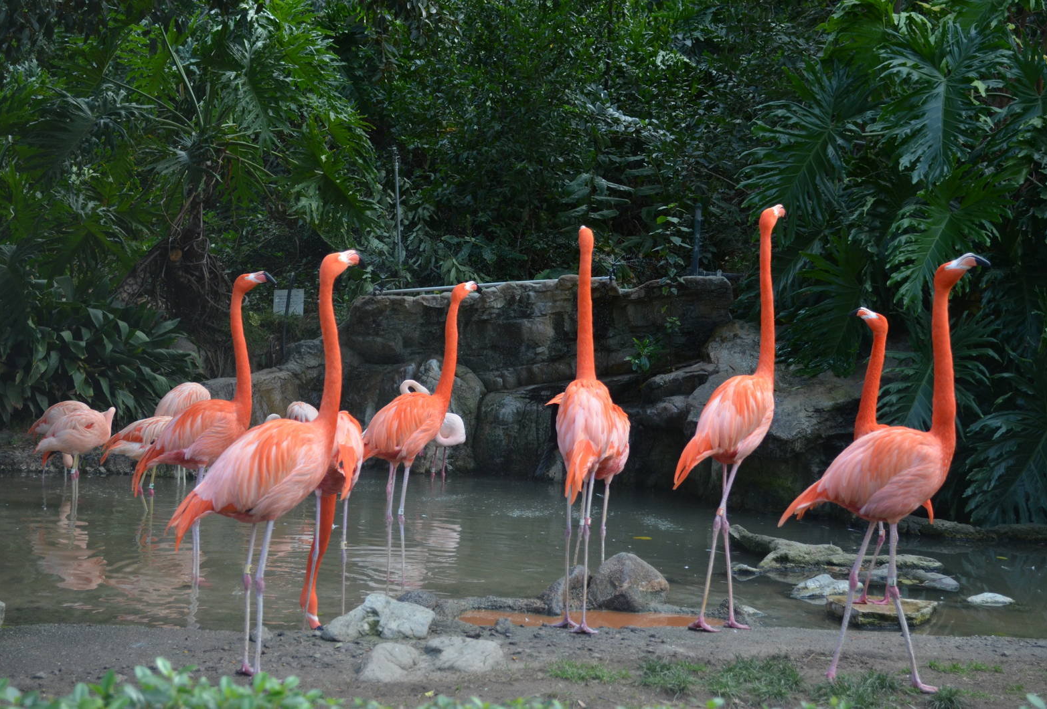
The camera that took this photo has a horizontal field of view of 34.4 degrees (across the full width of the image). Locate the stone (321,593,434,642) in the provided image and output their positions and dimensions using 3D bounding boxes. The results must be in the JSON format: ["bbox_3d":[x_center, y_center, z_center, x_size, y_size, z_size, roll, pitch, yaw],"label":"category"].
[{"bbox_3d":[-0.472,0.853,5.470,0.360,0.140,0.250,0,1,0],"label":"stone"}]

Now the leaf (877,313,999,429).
[{"bbox_3d":[2.229,0.092,9.100,0.650,0.650,0.330,0,3,9],"label":"leaf"}]

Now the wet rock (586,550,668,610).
[{"bbox_3d":[0.374,0.812,6.030,0.290,0.210,0.240,0,1,0],"label":"wet rock"}]

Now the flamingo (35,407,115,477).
[{"bbox_3d":[-2.703,0.588,10.200,0.480,0.580,0.250,0,1,-7],"label":"flamingo"}]

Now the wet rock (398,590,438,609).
[{"bbox_3d":[-0.371,0.869,5.930,0.150,0.090,0.130,0,1,0],"label":"wet rock"}]

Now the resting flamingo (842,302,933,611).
[{"bbox_3d":[1.456,0.402,6.750,0.430,1.160,0.240,2,4,25],"label":"resting flamingo"}]

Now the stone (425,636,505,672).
[{"bbox_3d":[-0.172,0.885,4.980,0.235,0.085,0.200,0,1,0],"label":"stone"}]

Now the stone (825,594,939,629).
[{"bbox_3d":[1.231,0.886,5.830,0.360,0.060,0.360,0,1,0],"label":"stone"}]

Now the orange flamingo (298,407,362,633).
[{"bbox_3d":[-0.644,0.576,5.700,0.220,0.750,0.470,0,1,-16],"label":"orange flamingo"}]

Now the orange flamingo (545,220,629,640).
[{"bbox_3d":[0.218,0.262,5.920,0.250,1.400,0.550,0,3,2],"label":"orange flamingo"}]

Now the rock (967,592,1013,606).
[{"bbox_3d":[1.698,0.891,6.150,0.165,0.050,0.120,0,1,0],"label":"rock"}]

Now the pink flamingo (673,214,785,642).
[{"bbox_3d":[0.710,0.221,5.920,0.500,1.450,0.250,-3,4,-44],"label":"pink flamingo"}]

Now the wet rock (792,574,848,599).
[{"bbox_3d":[1.262,0.972,7.080,0.280,0.100,0.200,0,3,0],"label":"wet rock"}]

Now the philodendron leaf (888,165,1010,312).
[{"bbox_3d":[2.237,-0.610,8.900,0.650,0.780,0.360,0,3,9],"label":"philodendron leaf"}]

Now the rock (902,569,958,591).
[{"bbox_3d":[1.744,0.970,7.250,0.235,0.080,0.190,0,3,0],"label":"rock"}]

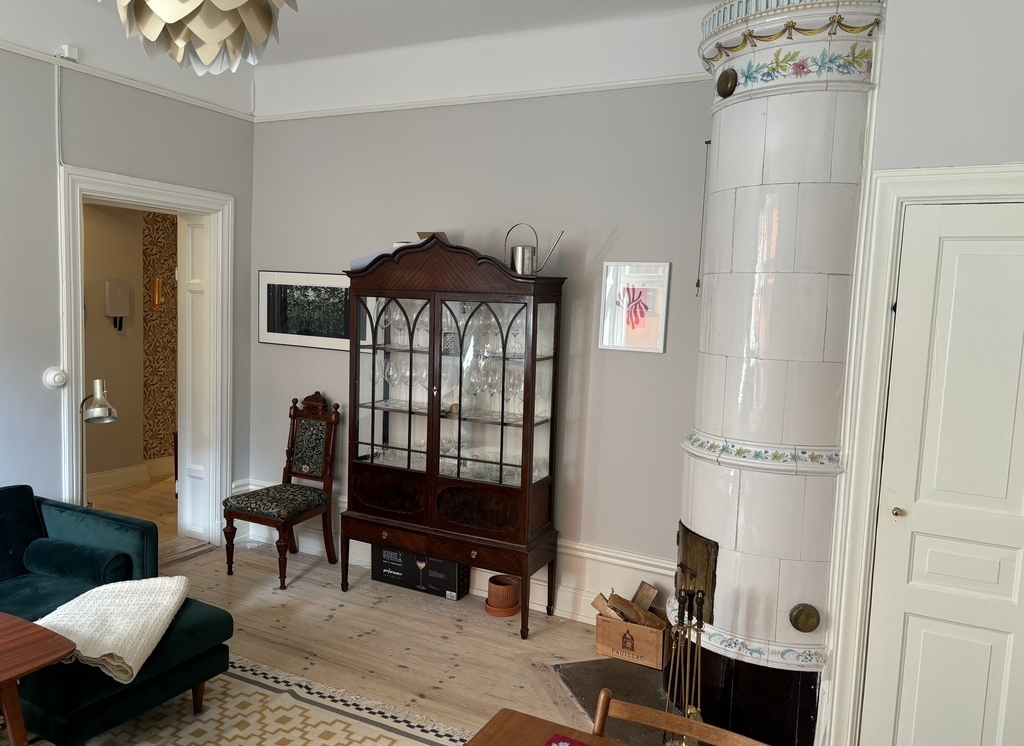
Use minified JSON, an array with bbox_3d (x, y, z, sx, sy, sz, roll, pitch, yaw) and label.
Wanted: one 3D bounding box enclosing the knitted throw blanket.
[{"bbox_3d":[-1.487,0.934,2.800,0.410,0.174,0.682,1,6,-11],"label":"knitted throw blanket"}]

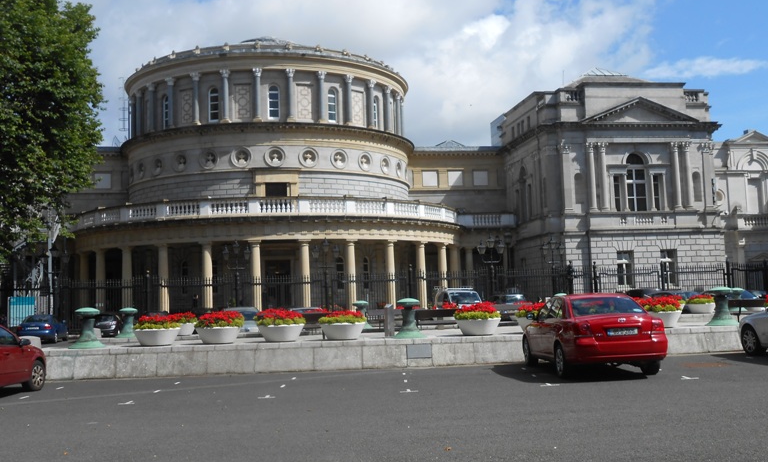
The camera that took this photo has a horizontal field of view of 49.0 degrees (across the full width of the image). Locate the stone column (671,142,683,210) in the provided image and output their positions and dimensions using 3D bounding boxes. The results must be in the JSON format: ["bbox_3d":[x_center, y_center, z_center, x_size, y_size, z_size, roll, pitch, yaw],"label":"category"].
[{"bbox_3d":[21.166,-3.918,60.906,0.660,5.006,0.660,-1,-5,-9],"label":"stone column"}]

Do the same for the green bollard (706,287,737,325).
[{"bbox_3d":[8.238,1.831,20.500,0.820,0.910,0.820,-1,-5,-10],"label":"green bollard"}]

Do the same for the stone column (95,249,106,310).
[{"bbox_3d":[-19.271,3.846,57.413,0.740,4.880,0.740,-1,-5,-9],"label":"stone column"}]

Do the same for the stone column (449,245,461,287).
[{"bbox_3d":[5.397,3.590,64.184,0.740,4.880,0.740,-1,-5,-9],"label":"stone column"}]

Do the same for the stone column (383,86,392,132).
[{"bbox_3d":[0.453,-9.810,69.244,0.580,4.226,0.580,-4,-5,26],"label":"stone column"}]

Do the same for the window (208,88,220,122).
[{"bbox_3d":[-11.808,-8.814,58.804,0.850,2.386,0.250,-3,-5,14],"label":"window"}]

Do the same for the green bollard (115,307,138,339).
[{"bbox_3d":[-7.466,2.683,24.684,0.820,0.866,0.820,-1,-5,-9],"label":"green bollard"}]

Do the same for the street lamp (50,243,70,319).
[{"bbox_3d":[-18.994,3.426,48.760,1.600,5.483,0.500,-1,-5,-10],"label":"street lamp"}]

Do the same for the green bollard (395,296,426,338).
[{"bbox_3d":[0.585,1.931,18.788,0.755,0.905,0.755,-1,-5,-9],"label":"green bollard"}]

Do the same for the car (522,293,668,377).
[{"bbox_3d":[3.897,1.949,16.320,1.760,1.480,4.630,-2,-5,-2],"label":"car"}]

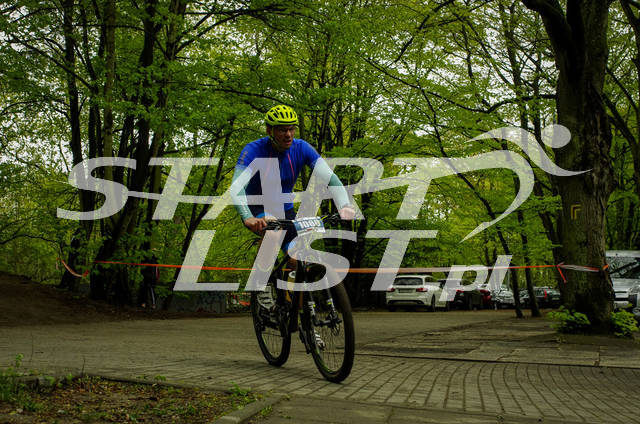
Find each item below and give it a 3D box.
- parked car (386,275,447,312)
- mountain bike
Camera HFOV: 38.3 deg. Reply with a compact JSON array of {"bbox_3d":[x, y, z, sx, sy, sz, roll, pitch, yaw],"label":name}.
[{"bbox_3d":[4.379,3.544,39.865,1.800,1.460,4.580,-2,-5,20],"label":"parked car"},{"bbox_3d":[-0.166,0.550,6.116,0.740,1.050,1.860,-6,-2,-21],"label":"mountain bike"}]

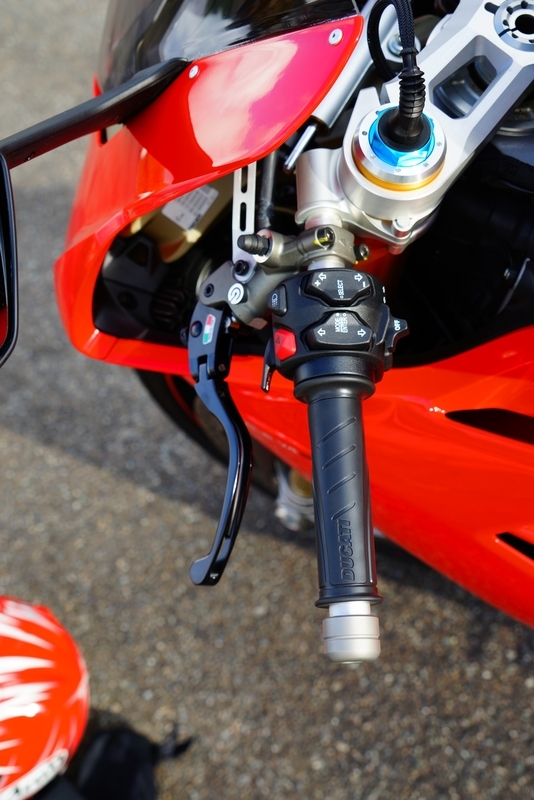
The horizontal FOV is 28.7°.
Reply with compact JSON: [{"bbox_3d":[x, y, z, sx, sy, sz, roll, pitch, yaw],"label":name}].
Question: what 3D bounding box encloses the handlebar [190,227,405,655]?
[{"bbox_3d":[0.014,0.016,0.621,0.140,0.085,0.272,-9,69,18],"label":"handlebar"}]

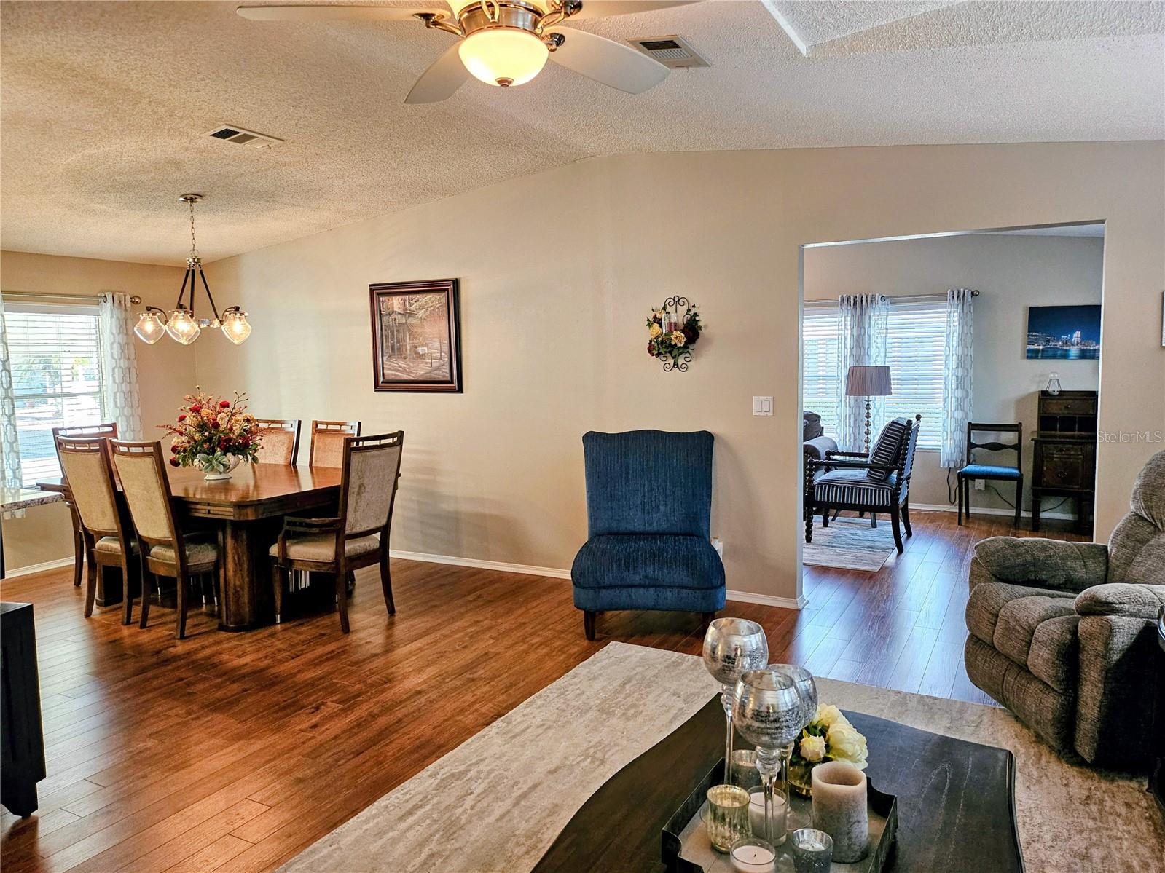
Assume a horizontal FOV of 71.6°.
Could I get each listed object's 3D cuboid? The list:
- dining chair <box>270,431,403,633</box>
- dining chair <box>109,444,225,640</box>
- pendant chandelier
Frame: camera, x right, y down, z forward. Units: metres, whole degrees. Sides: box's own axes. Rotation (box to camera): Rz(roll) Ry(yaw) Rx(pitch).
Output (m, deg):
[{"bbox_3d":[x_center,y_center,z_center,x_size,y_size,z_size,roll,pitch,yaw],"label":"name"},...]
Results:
[{"bbox_3d":[-1.404,0.515,4.642,0.600,1.080,0.570,2,6,29],"label":"dining chair"},{"bbox_3d":[-2.189,0.524,4.490,0.490,1.050,0.610,2,6,29],"label":"dining chair"},{"bbox_3d":[-2.476,-1.064,5.178,0.720,0.960,0.720,2,6,29],"label":"pendant chandelier"}]

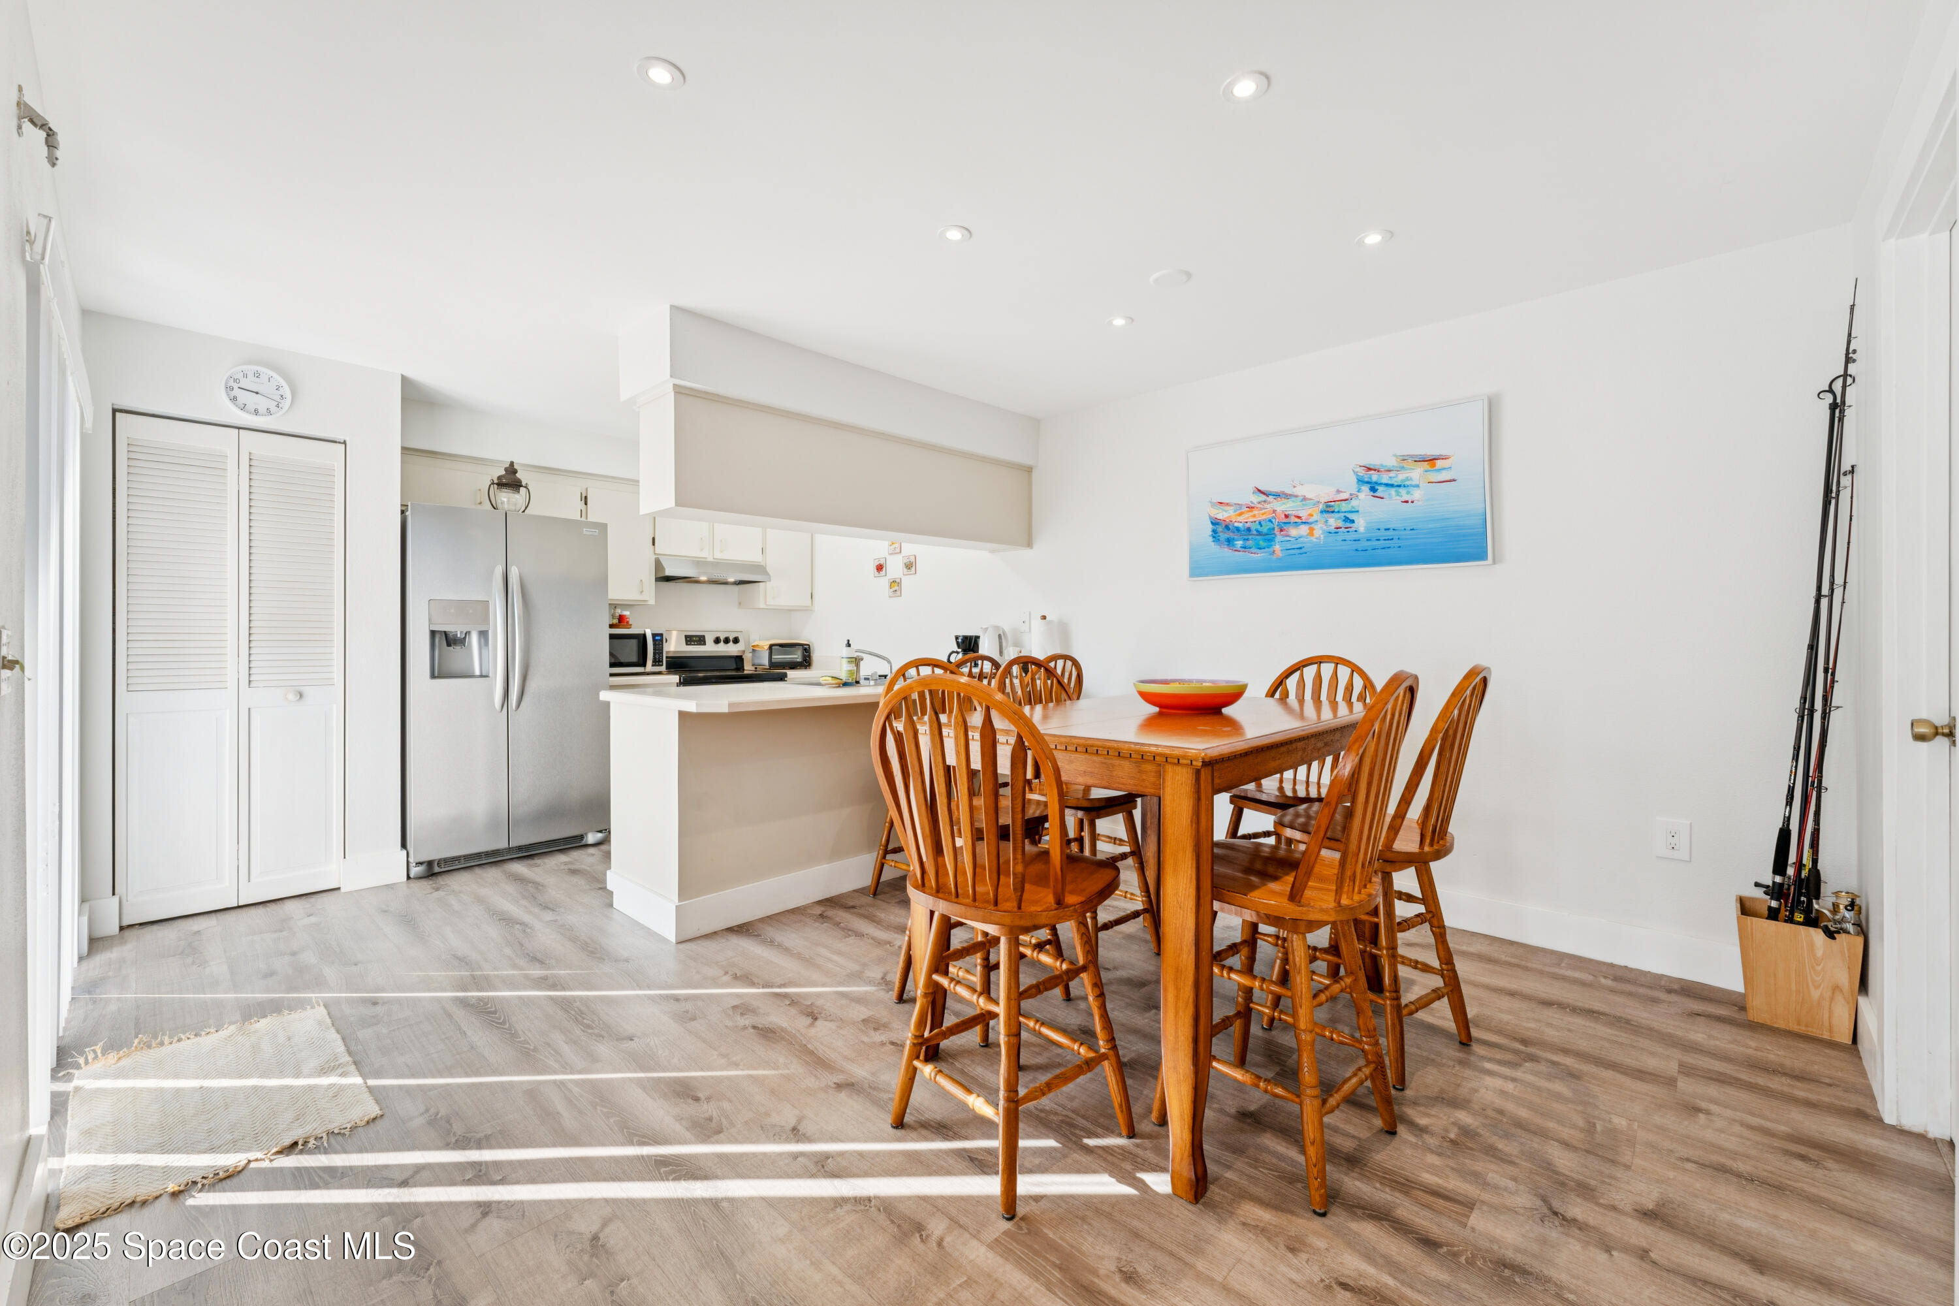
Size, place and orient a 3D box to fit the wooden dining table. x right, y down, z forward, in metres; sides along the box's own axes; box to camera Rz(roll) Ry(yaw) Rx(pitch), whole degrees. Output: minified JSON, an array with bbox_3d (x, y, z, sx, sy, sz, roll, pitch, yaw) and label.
[{"bbox_3d":[0.539,0.628,2.247,0.920,0.920,1.260,1,2,43],"label":"wooden dining table"}]

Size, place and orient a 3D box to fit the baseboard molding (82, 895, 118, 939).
[{"bbox_3d":[-3.368,1.016,2.921,0.016,0.145,0.100,1,1,44],"label":"baseboard molding"}]

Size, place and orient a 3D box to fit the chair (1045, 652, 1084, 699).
[{"bbox_3d":[0.206,0.534,3.634,0.527,1.078,0.465,1,1,45],"label":"chair"}]

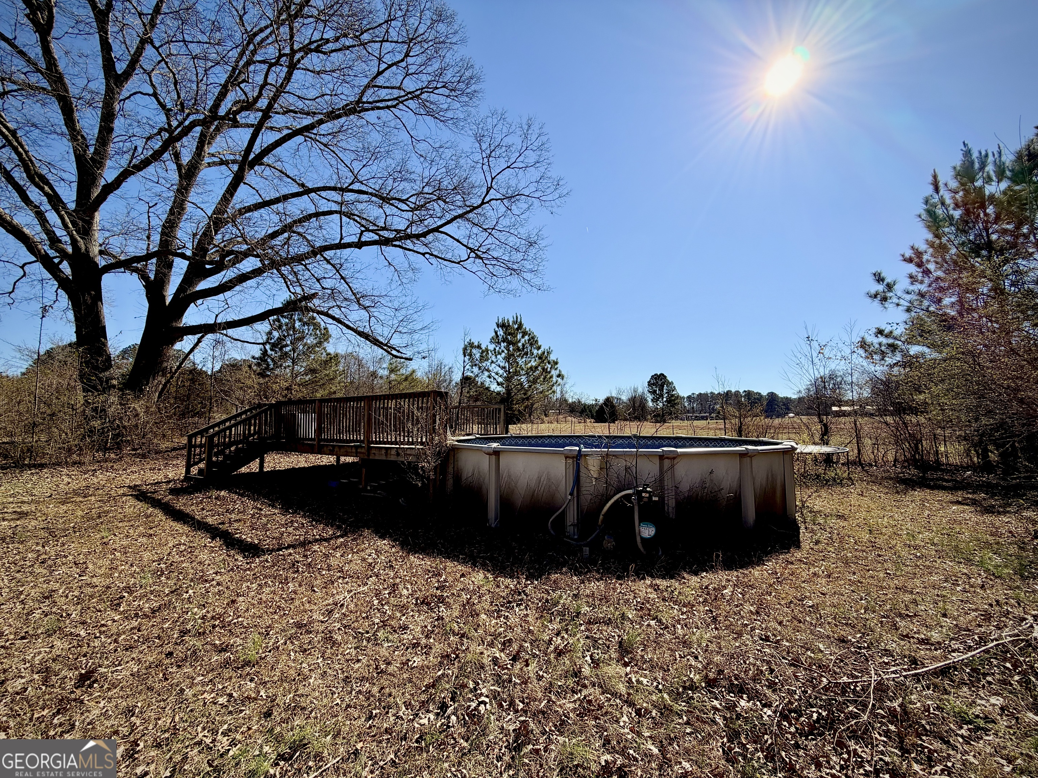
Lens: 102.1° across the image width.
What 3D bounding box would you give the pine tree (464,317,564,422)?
[{"bbox_3d":[-0.251,-0.290,20.000,4.600,6.500,4.600,0,-4,0],"label":"pine tree"}]

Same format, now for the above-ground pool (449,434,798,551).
[{"bbox_3d":[2.082,1.818,9.601,7.300,1.330,7.300,0,-4,0],"label":"above-ground pool"}]

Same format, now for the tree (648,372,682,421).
[{"bbox_3d":[34.673,2.125,100.000,8.300,12.200,8.300,0,-4,0],"label":"tree"}]

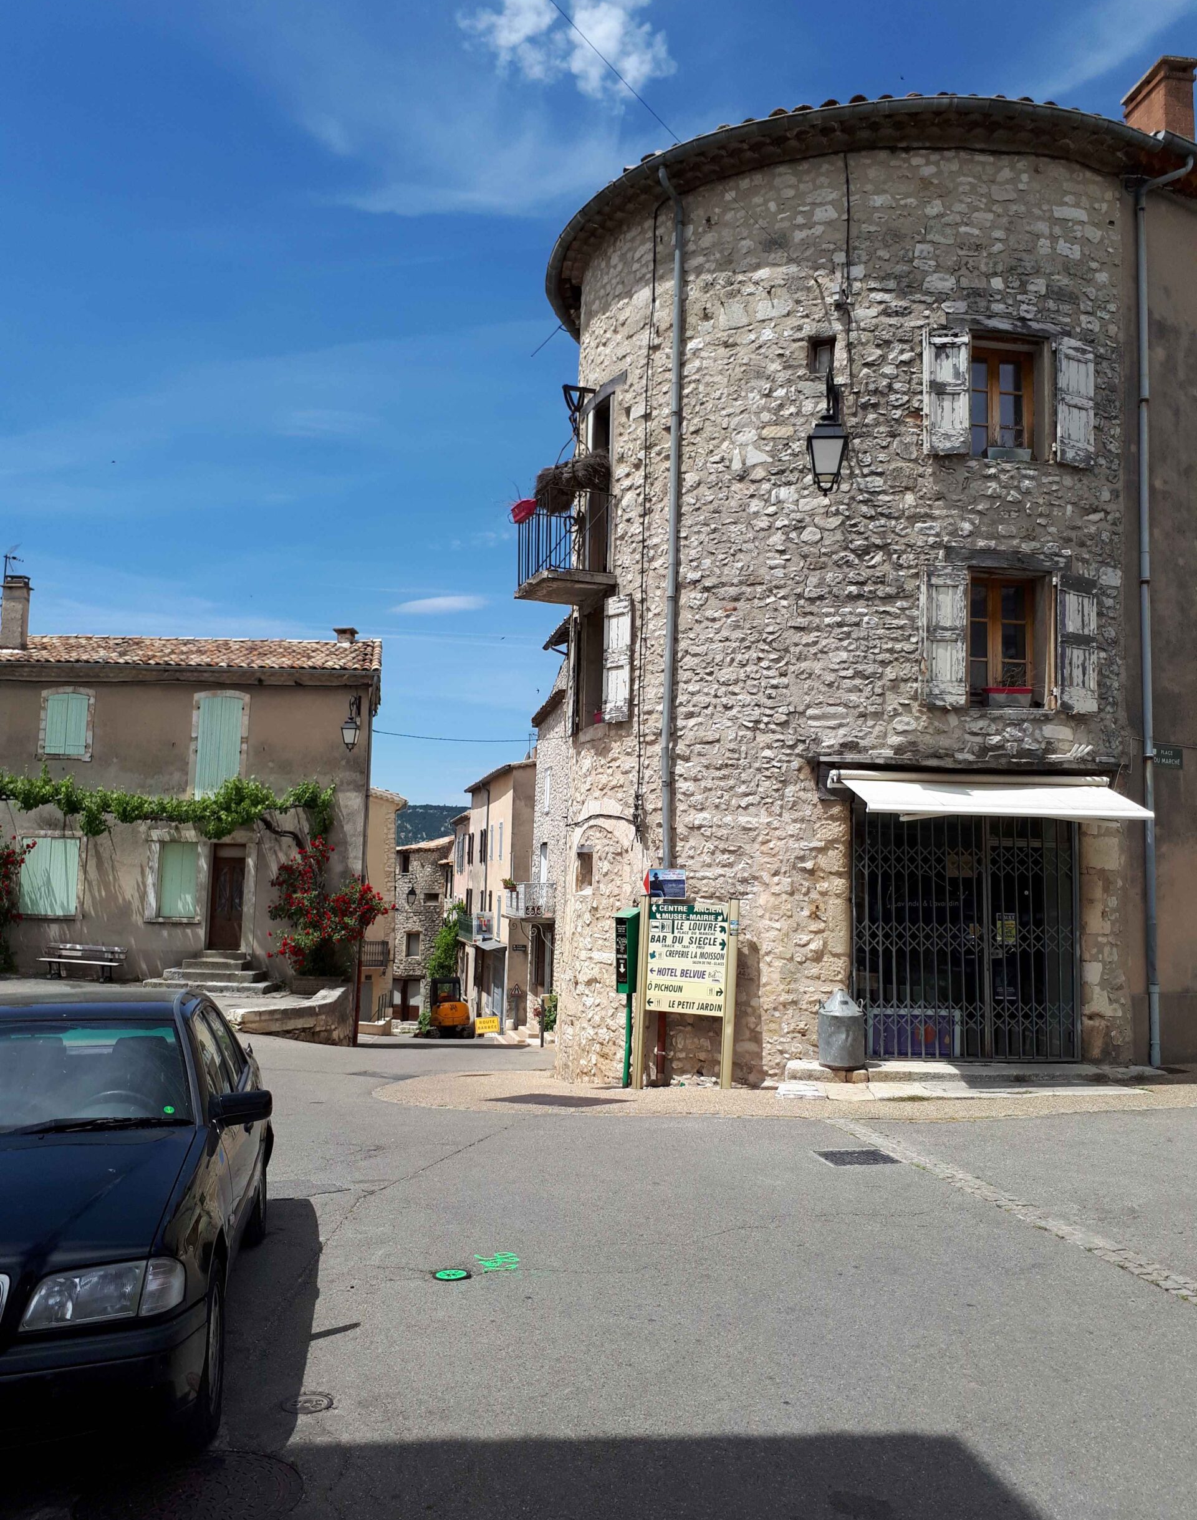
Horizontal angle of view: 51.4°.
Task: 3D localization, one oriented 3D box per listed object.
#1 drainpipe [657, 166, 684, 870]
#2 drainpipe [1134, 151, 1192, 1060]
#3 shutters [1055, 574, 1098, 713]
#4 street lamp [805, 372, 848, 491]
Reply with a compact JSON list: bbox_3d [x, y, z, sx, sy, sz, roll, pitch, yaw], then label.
[{"bbox_3d":[0.663,-1.598,12.898,0.110,9.500,0.330,-4,-8,44],"label":"drainpipe"},{"bbox_3d":[6.402,-1.720,13.873,0.140,10.200,0.660,4,-6,-30],"label":"drainpipe"},{"bbox_3d":[5.220,-1.257,13.444,0.523,1.456,0.050,3,-6,-24],"label":"shutters"},{"bbox_3d":[2.199,-3.090,11.911,0.380,1.170,0.700,0,-6,17],"label":"street lamp"}]

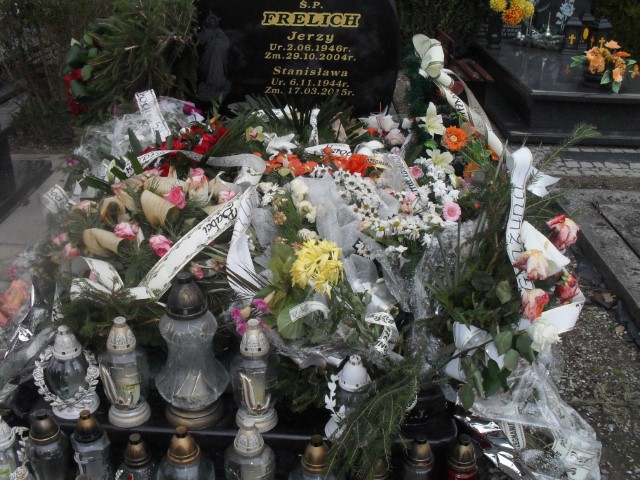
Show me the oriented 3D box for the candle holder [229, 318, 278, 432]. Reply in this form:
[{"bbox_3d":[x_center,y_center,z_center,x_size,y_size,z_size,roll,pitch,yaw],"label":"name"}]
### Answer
[{"bbox_3d":[-0.153,0.316,1.520,0.114,0.275,0.114,0,21,0],"label":"candle holder"}]

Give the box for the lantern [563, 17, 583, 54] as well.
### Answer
[{"bbox_3d":[1.912,-1.552,4.900,0.135,0.255,0.135,3,21,7],"label":"lantern"}]

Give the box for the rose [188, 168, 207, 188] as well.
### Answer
[{"bbox_3d":[-0.398,-0.200,2.100,0.059,0.060,0.056,-3,26,-10],"label":"rose"}]

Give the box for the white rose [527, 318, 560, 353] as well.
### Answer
[{"bbox_3d":[0.555,0.236,1.600,0.077,0.072,0.070,3,25,2],"label":"white rose"}]

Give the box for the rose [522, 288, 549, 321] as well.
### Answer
[{"bbox_3d":[0.539,0.162,1.620,0.065,0.075,0.065,2,25,1],"label":"rose"}]

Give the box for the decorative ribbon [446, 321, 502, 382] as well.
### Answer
[{"bbox_3d":[0.351,0.256,1.470,0.135,0.120,0.080,1,24,0],"label":"decorative ribbon"}]

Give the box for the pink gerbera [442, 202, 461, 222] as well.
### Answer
[{"bbox_3d":[0.390,-0.082,1.920,0.055,0.056,0.028,4,-1,7],"label":"pink gerbera"}]

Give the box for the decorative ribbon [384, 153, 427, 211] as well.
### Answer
[{"bbox_3d":[0.280,-0.192,2.120,0.130,0.160,0.100,0,21,0],"label":"decorative ribbon"}]

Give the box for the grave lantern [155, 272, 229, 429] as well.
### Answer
[{"bbox_3d":[-0.309,0.253,1.538,0.182,0.385,0.182,-4,26,-12],"label":"grave lantern"}]

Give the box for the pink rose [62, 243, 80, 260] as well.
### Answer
[{"bbox_3d":[-0.714,0.033,1.860,0.052,0.050,0.050,-14,29,-30],"label":"pink rose"}]

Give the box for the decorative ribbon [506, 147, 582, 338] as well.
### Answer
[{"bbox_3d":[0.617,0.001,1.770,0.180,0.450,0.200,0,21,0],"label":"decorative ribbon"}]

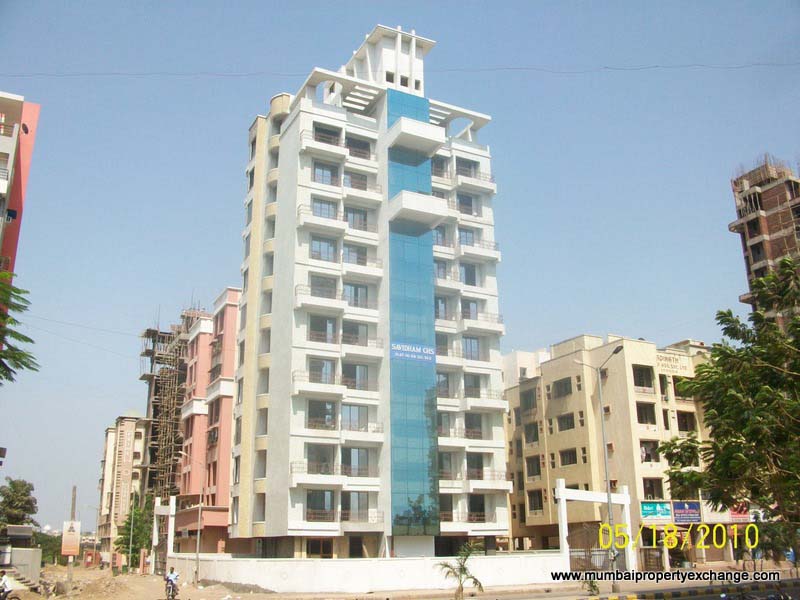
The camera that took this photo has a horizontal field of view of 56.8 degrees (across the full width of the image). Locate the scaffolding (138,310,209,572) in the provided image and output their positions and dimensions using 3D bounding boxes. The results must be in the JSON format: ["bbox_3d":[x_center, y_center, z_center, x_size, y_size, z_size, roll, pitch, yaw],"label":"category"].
[{"bbox_3d":[-30.274,17.775,96.951,8.300,32.000,7.500,8,-20,-26],"label":"scaffolding"}]

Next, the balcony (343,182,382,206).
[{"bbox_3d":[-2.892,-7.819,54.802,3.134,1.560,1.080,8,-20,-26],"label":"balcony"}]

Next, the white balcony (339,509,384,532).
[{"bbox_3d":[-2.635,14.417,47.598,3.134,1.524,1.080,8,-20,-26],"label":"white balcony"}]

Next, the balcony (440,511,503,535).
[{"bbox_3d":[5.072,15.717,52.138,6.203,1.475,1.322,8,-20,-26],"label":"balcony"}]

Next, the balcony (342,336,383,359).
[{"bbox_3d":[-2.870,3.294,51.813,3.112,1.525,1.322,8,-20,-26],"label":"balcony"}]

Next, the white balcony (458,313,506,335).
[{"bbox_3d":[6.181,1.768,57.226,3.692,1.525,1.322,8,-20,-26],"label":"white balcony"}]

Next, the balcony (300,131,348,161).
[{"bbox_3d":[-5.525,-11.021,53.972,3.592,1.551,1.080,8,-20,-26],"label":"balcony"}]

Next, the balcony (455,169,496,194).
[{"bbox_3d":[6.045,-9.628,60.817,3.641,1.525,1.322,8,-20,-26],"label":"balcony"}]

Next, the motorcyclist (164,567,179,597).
[{"bbox_3d":[-12.094,14.972,39.192,0.780,1.570,1.750,0,-18,-3],"label":"motorcyclist"}]

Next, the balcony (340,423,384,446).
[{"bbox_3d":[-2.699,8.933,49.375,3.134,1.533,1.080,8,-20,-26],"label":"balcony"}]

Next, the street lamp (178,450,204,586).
[{"bbox_3d":[-14.272,14.710,50.248,1.946,8.695,0.400,8,-20,-26],"label":"street lamp"}]

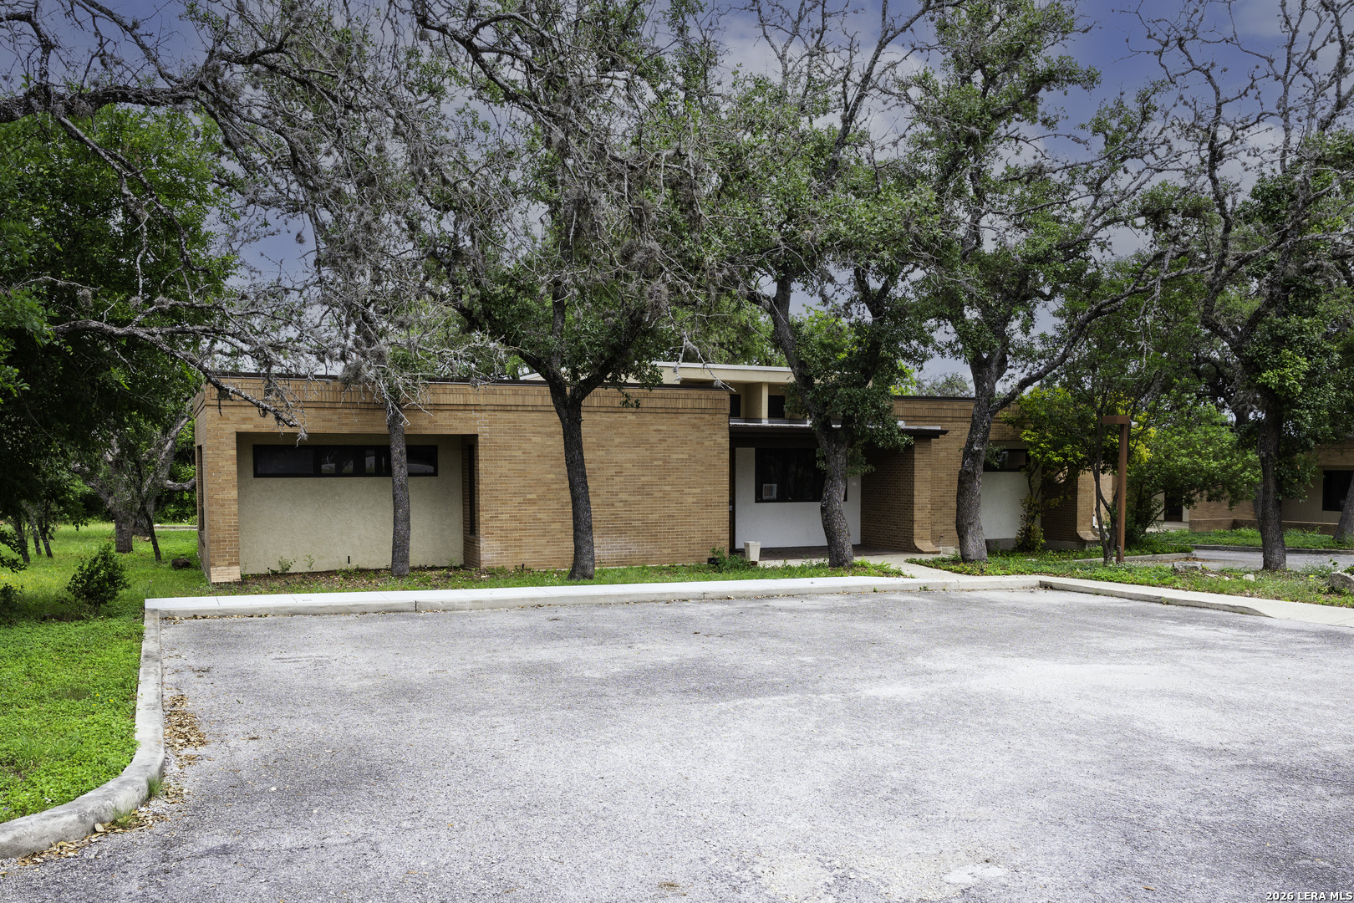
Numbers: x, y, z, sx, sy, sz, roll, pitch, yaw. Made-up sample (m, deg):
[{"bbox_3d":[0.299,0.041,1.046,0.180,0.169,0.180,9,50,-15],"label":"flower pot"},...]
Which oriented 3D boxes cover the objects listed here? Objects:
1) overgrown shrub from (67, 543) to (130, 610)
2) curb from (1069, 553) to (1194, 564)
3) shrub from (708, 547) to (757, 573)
[{"bbox_3d":[-8.790,1.905,16.000,0.880,0.990,0.850,0,0,-29],"label":"overgrown shrub"},{"bbox_3d":[11.700,2.745,26.900,4.300,0.160,0.180,0,0,-24],"label":"curb"},{"bbox_3d":[1.180,2.265,22.100,1.020,0.490,0.750,0,0,0],"label":"shrub"}]

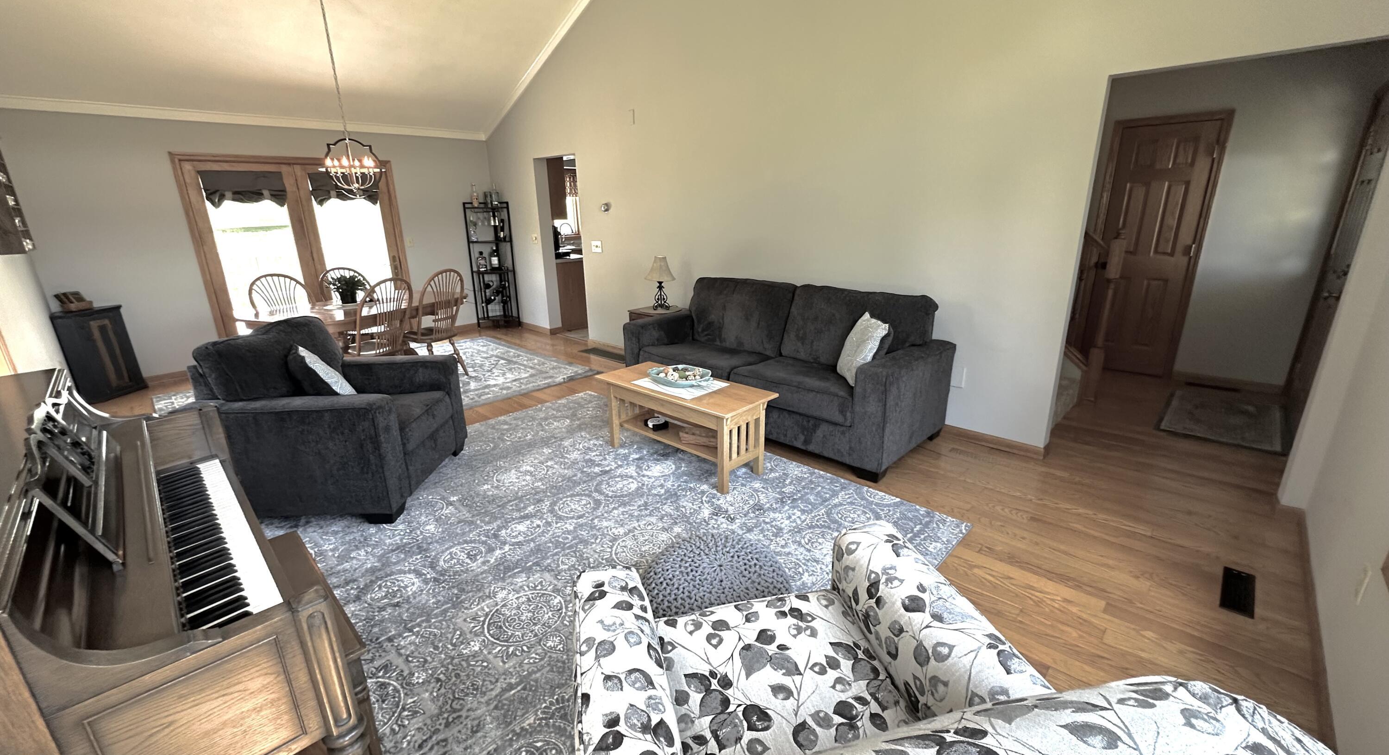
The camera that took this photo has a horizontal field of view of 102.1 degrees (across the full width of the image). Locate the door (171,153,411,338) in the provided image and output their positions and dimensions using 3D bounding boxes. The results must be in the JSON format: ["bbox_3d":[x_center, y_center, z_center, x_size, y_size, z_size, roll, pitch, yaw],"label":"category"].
[{"bbox_3d":[-4.153,-1.286,6.133,0.120,2.090,1.920,15,23,43],"label":"door"}]

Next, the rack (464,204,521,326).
[{"bbox_3d":[-2.659,-1.494,7.519,0.560,1.625,0.310,-1,17,0],"label":"rack"}]

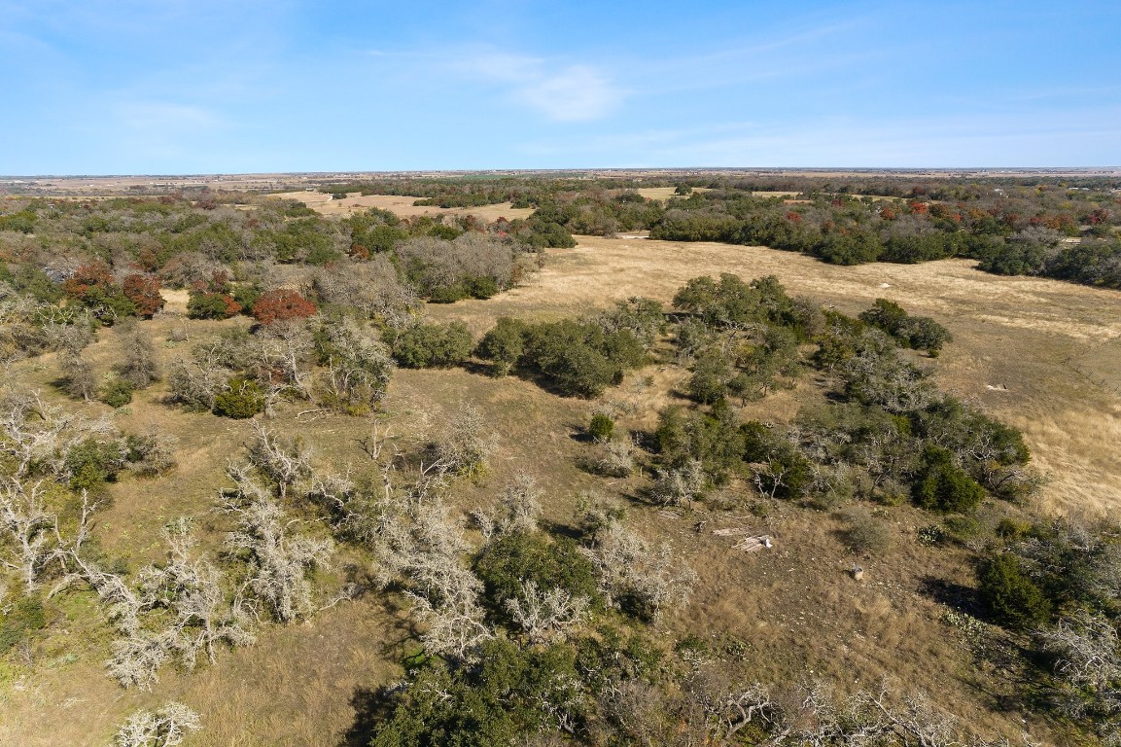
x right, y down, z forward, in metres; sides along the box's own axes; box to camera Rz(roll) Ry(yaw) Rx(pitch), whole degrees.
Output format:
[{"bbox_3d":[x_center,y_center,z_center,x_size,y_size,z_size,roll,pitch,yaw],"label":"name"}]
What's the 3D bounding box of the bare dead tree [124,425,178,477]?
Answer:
[{"bbox_3d":[-35.748,6.659,59.202,4.400,4.080,3.960,0,17,0],"label":"bare dead tree"}]

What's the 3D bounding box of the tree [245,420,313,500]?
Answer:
[{"bbox_3d":[-22.698,6.916,54.390,5.240,6.110,4.460,0,17,0],"label":"tree"}]

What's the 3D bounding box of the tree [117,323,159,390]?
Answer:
[{"bbox_3d":[-51.166,-2.181,83.226,4.330,7.910,4.330,-11,19,-31],"label":"tree"}]

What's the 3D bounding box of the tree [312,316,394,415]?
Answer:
[{"bbox_3d":[-23.286,-1.197,75.107,8.690,9.860,7.380,0,17,0],"label":"tree"}]

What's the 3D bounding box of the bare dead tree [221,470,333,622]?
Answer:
[{"bbox_3d":[-16.314,10.322,39.789,5.830,7.950,7.580,-8,18,-25],"label":"bare dead tree"}]

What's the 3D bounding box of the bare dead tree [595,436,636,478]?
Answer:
[{"bbox_3d":[4.761,7.065,58.559,3.390,2.990,3.050,0,17,0],"label":"bare dead tree"}]

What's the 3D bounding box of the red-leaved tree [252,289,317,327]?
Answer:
[{"bbox_3d":[-45.585,-10.572,113.385,10.180,6.880,9.160,-7,18,-21],"label":"red-leaved tree"}]

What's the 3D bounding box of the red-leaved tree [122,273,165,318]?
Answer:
[{"bbox_3d":[-75.108,-14.022,123.544,6.870,8.200,6.530,-10,19,-30],"label":"red-leaved tree"}]

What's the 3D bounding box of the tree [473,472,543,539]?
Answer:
[{"bbox_3d":[-3.603,9.380,47.235,4.810,5.360,4.320,-2,16,-5],"label":"tree"}]

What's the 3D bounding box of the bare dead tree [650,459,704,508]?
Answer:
[{"bbox_3d":[9.084,8.490,52.919,4.080,3.400,3.470,0,17,0],"label":"bare dead tree"}]

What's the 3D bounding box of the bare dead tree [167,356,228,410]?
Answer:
[{"bbox_3d":[-40.182,1.014,75.885,6.100,5.770,5.790,-9,19,-28],"label":"bare dead tree"}]

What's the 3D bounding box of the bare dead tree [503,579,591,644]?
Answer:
[{"bbox_3d":[-0.777,13.144,37.998,4.600,3.150,3.910,0,17,0],"label":"bare dead tree"}]

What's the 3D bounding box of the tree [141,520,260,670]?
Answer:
[{"bbox_3d":[-19.130,11.698,36.516,5.390,7.210,6.470,-11,19,-31],"label":"tree"}]

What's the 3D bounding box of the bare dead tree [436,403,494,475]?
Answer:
[{"bbox_3d":[-8.267,5.664,58.387,5.150,5.990,4.630,0,17,0],"label":"bare dead tree"}]

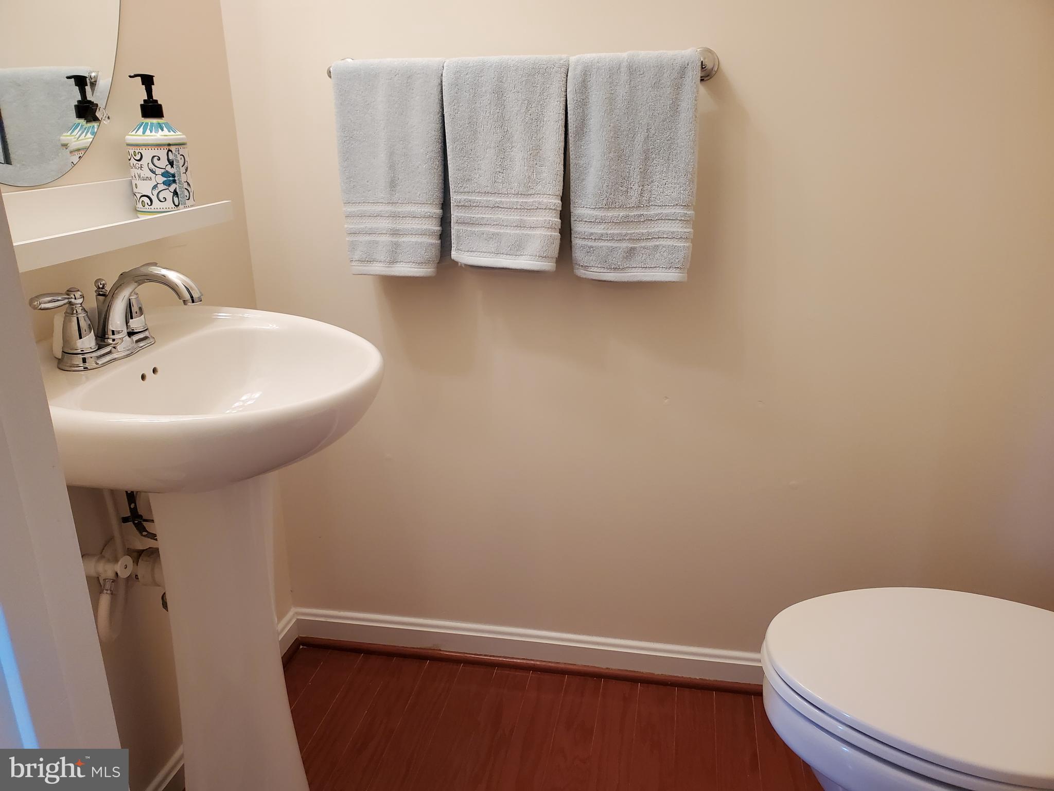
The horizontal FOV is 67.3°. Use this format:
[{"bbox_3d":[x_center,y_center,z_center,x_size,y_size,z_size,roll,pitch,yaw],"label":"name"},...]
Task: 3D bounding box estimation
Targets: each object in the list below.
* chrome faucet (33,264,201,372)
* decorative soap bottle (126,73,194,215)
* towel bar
[{"bbox_3d":[-0.482,-0.104,0.999,0.177,0.121,0.226,3,20,9],"label":"chrome faucet"},{"bbox_3d":[-0.531,-0.353,1.139,0.081,0.200,0.083,6,20,17],"label":"decorative soap bottle"},{"bbox_3d":[-0.018,-0.539,1.306,0.658,0.053,0.085,3,20,9],"label":"towel bar"}]

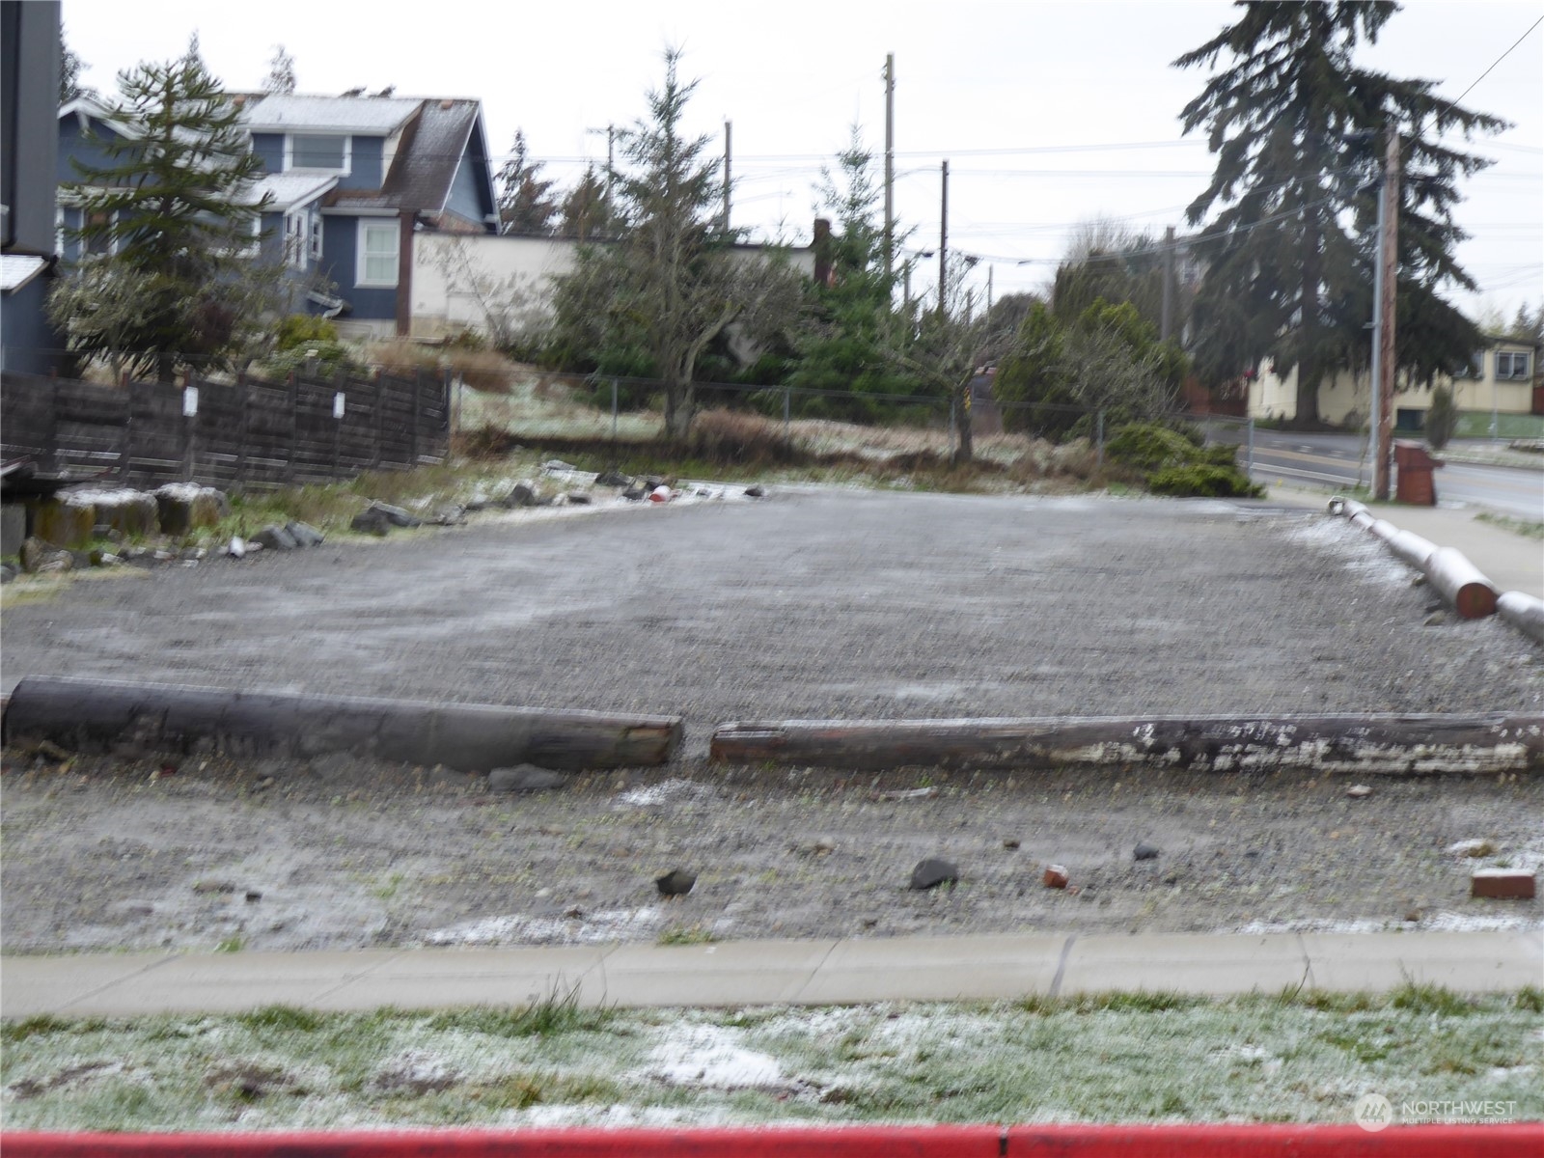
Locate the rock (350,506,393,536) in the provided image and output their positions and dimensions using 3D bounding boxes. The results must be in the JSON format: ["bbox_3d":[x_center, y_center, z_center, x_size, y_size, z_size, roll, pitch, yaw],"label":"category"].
[{"bbox_3d":[-4.992,-0.722,41.700,0.530,0.370,0.430,2,3,-7],"label":"rock"}]

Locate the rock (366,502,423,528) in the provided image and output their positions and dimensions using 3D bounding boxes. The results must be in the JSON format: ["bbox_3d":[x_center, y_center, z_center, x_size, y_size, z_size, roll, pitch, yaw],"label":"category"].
[{"bbox_3d":[-4.988,-0.845,44.200,0.750,0.340,0.500,2,3,-6],"label":"rock"}]

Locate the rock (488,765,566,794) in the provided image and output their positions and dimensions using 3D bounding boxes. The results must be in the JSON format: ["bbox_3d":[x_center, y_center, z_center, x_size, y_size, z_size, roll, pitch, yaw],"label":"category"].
[{"bbox_3d":[-0.971,0.794,13.300,0.310,0.115,0.200,1,1,0],"label":"rock"}]

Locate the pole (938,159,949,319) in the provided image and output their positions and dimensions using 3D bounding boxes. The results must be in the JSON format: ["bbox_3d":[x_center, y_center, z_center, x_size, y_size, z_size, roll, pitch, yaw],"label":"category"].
[{"bbox_3d":[7.118,-12.343,140.000,0.270,10.200,0.270,2,2,7],"label":"pole"}]

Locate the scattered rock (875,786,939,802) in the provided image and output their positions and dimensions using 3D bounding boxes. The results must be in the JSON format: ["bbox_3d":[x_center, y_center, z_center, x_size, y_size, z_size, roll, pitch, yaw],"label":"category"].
[{"bbox_3d":[0.602,0.956,14.900,0.280,0.060,0.130,2,3,2],"label":"scattered rock"}]

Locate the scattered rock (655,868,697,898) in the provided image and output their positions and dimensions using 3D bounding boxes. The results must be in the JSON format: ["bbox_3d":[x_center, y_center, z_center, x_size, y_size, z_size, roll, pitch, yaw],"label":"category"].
[{"bbox_3d":[-0.318,1.011,11.100,0.135,0.088,0.115,2,2,7],"label":"scattered rock"}]

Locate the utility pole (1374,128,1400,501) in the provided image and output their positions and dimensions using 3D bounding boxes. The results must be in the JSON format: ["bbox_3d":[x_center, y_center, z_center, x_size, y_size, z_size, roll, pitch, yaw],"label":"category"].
[{"bbox_3d":[10.503,-4.501,57.000,0.280,6.400,0.280,1,1,0],"label":"utility pole"}]

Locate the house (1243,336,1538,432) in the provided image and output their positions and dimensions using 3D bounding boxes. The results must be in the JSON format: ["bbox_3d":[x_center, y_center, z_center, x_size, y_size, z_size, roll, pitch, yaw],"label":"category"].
[{"bbox_3d":[25.268,-8.077,137.000,11.000,3.600,8.000,2,2,7],"label":"house"}]

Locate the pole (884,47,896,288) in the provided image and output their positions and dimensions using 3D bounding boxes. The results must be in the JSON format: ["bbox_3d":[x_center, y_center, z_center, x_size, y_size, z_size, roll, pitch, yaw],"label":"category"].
[{"bbox_3d":[4.584,-13.289,130.000,0.280,14.200,0.280,1,1,0],"label":"pole"}]

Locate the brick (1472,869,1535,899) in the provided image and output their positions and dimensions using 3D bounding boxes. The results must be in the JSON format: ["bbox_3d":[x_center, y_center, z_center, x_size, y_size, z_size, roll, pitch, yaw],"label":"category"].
[{"bbox_3d":[2.406,1.008,11.000,0.200,0.067,0.096,2,2,11],"label":"brick"}]

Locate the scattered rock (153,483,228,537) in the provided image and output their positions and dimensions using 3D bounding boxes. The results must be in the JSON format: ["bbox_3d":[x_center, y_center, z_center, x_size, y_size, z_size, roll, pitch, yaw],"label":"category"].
[{"bbox_3d":[-5.649,-0.674,32.500,0.640,0.490,0.580,2,2,7],"label":"scattered rock"}]

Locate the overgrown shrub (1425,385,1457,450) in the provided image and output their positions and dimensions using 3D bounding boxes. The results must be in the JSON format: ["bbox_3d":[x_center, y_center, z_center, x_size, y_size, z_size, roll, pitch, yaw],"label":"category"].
[{"bbox_3d":[17.411,-4.204,87.000,0.850,1.680,0.820,1,1,0],"label":"overgrown shrub"}]

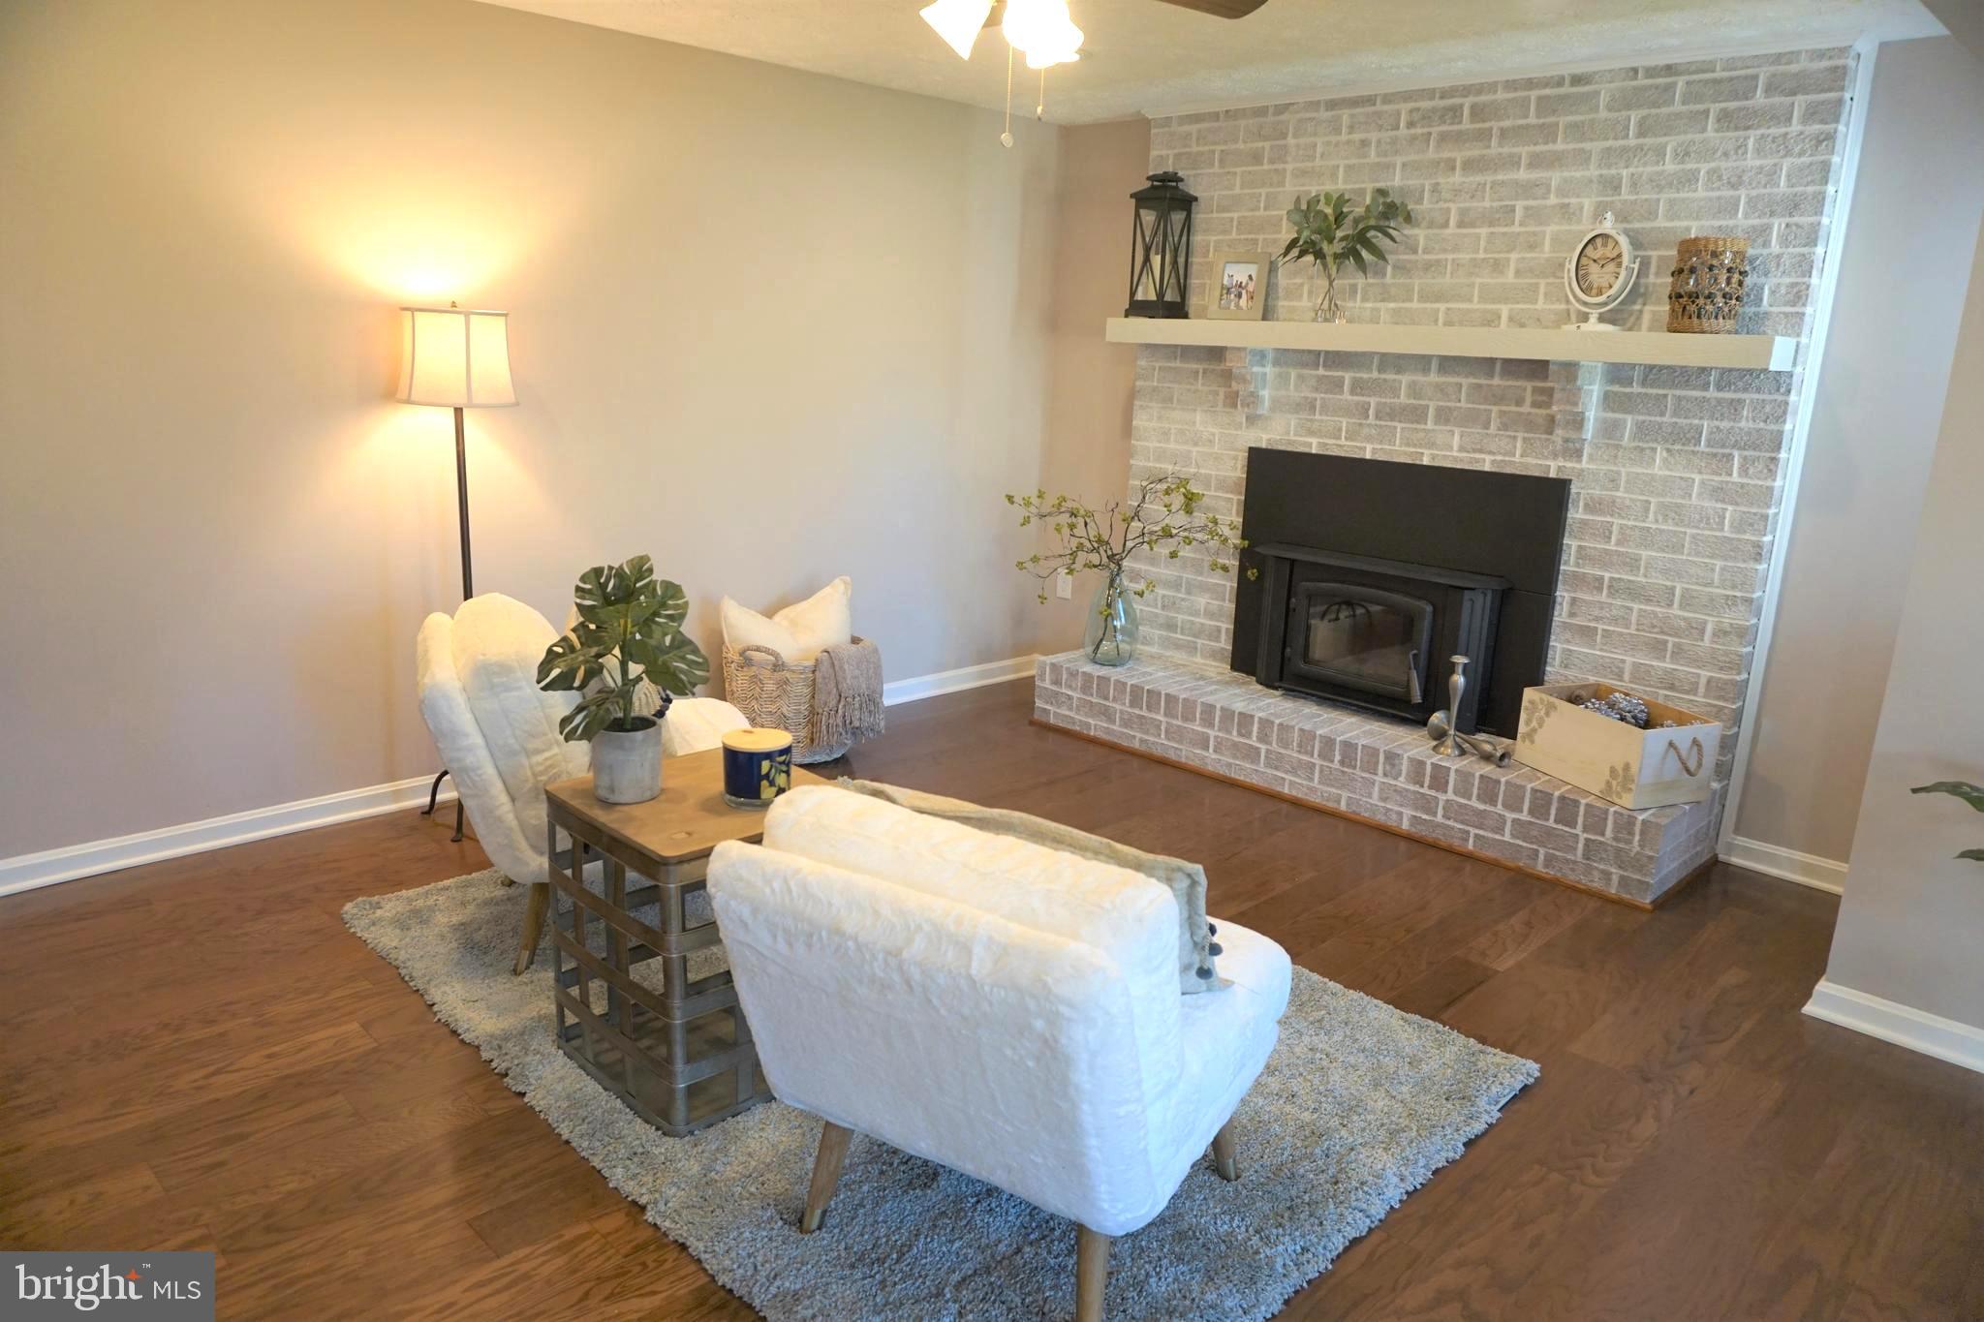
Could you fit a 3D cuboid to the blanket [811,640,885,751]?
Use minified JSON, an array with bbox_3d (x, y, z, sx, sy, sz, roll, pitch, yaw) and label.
[{"bbox_3d":[-0.529,0.116,4.724,0.187,0.340,0.355,15,18,42],"label":"blanket"}]

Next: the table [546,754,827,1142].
[{"bbox_3d":[-0.581,0.530,2.717,0.478,0.545,0.488,15,18,42],"label":"table"}]

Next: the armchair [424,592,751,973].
[{"bbox_3d":[-0.972,0.272,3.245,0.769,0.779,0.651,-3,14,-20],"label":"armchair"}]

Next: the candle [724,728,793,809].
[{"bbox_3d":[-0.463,0.213,2.612,0.137,0.131,0.137,2,13,-1],"label":"candle"}]

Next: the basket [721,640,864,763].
[{"bbox_3d":[-0.709,0.121,4.777,0.434,0.400,0.503,15,18,42],"label":"basket"}]

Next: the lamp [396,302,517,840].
[{"bbox_3d":[-1.526,-0.262,3.849,0.350,1.509,0.350,15,18,42],"label":"lamp"}]

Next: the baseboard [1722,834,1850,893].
[{"bbox_3d":[2.370,0.604,3.950,0.355,0.099,0.022,15,18,42],"label":"baseboard"}]

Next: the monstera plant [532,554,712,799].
[{"bbox_3d":[-0.728,0.033,2.589,0.326,0.471,0.316,15,18,42],"label":"monstera plant"}]

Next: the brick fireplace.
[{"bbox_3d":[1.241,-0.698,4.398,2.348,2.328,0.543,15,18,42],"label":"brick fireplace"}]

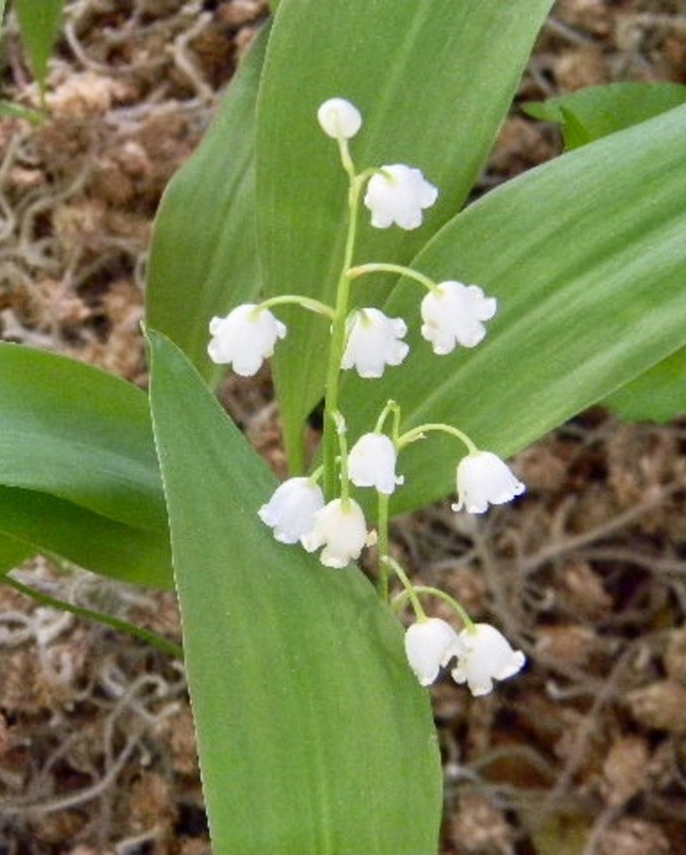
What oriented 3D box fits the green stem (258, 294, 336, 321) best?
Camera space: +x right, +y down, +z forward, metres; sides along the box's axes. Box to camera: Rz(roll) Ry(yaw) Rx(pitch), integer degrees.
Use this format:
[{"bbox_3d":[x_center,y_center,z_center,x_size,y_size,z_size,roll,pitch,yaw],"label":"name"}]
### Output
[{"bbox_3d":[-0.006,-0.016,0.375,0.011,0.004,0.003,0,40,0],"label":"green stem"}]

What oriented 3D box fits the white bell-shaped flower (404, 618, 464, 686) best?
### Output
[{"bbox_3d":[0.013,0.032,0.385,0.008,0.009,0.008,-15,31,12],"label":"white bell-shaped flower"}]

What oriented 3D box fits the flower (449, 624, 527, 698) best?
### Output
[{"bbox_3d":[0.020,0.033,0.385,0.010,0.009,0.010,-11,32,9],"label":"flower"}]

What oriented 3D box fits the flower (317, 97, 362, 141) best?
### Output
[{"bbox_3d":[0.000,-0.042,0.370,0.006,0.006,0.006,0,40,0],"label":"flower"}]

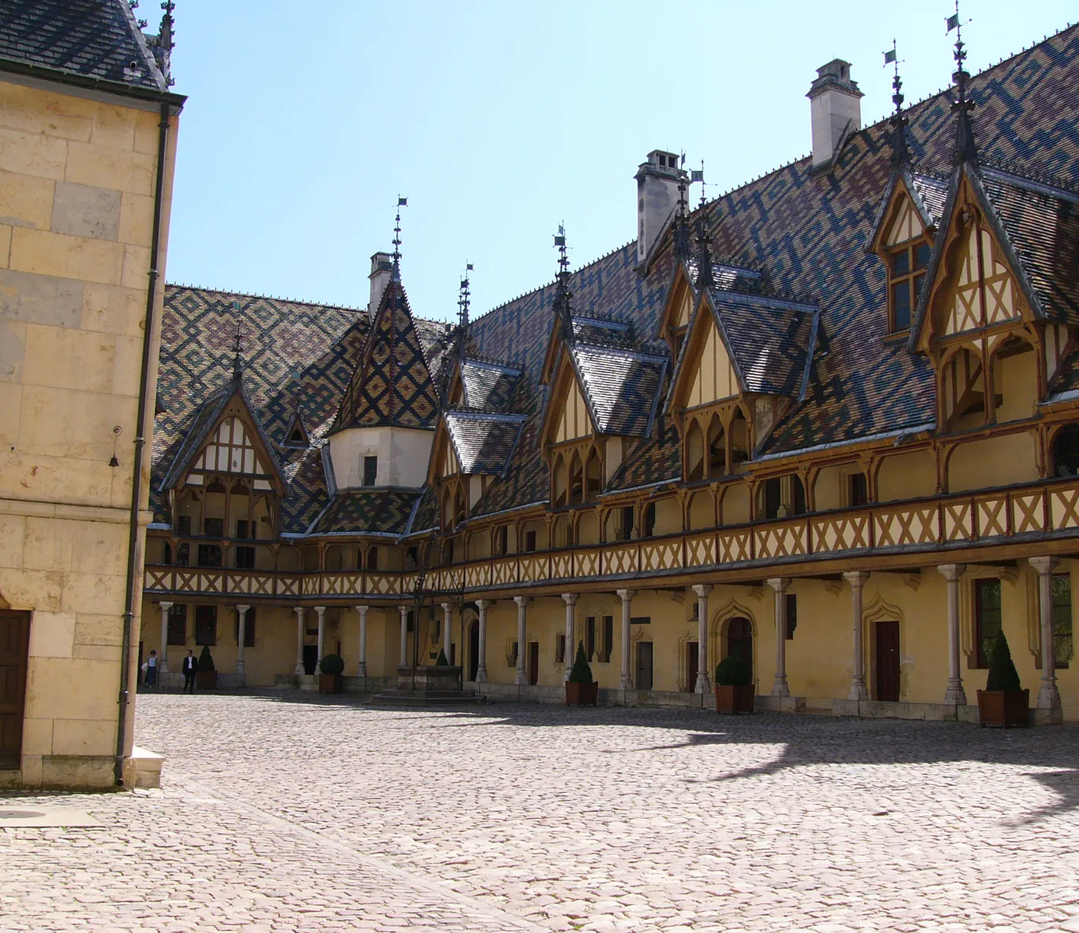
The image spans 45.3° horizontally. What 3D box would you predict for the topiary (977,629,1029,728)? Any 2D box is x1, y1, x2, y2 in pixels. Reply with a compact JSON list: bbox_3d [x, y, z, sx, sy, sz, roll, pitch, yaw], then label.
[{"bbox_3d":[9.287,4.234,25.892,0.700,1.940,0.700,6,-10,-28],"label":"topiary"}]

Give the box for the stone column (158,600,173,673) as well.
[{"bbox_3d":[-17.409,7.959,60.249,0.510,3.250,0.510,6,-10,-28],"label":"stone column"}]

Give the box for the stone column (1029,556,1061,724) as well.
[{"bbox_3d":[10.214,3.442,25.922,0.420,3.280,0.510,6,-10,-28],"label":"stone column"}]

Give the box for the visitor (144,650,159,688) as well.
[{"bbox_3d":[-17.753,9.273,59.200,0.580,1.692,0.400,2,-9,-8],"label":"visitor"}]

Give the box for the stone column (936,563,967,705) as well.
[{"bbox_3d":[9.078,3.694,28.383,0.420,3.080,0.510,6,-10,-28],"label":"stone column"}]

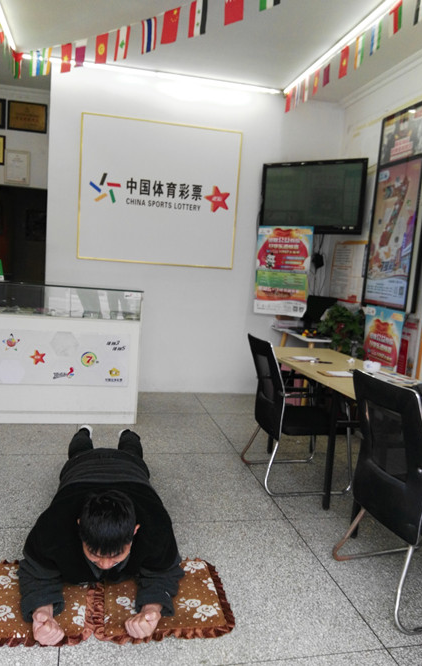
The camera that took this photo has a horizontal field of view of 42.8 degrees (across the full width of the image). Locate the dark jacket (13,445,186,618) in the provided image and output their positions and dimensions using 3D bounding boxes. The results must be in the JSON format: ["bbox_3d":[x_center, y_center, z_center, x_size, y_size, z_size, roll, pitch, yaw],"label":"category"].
[{"bbox_3d":[-0.460,0.777,2.294,0.600,0.380,0.920,2,6,-12],"label":"dark jacket"}]

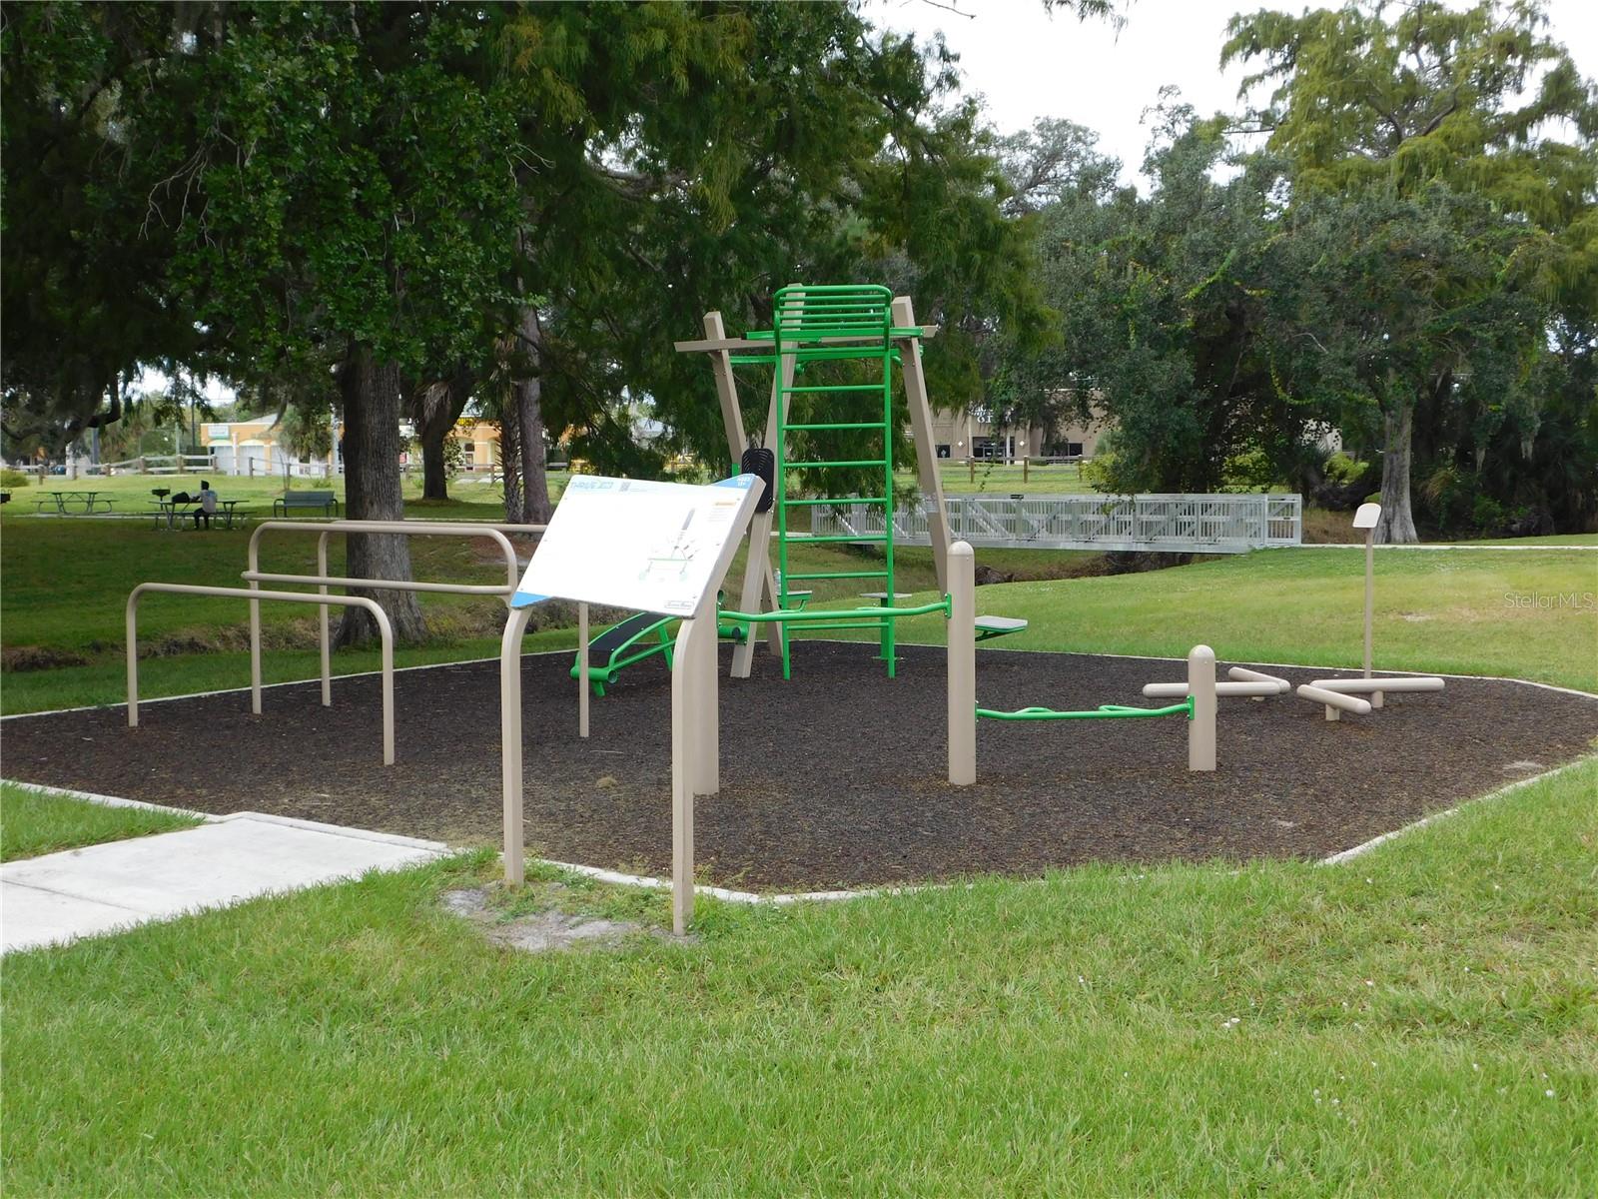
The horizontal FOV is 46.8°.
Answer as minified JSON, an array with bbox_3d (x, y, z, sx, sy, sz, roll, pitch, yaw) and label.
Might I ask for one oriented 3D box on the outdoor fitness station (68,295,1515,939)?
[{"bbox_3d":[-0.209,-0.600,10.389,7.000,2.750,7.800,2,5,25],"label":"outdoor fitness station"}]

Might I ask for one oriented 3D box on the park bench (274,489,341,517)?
[{"bbox_3d":[-14.403,-2.771,54.000,1.900,0.800,0.650,0,5,0],"label":"park bench"}]

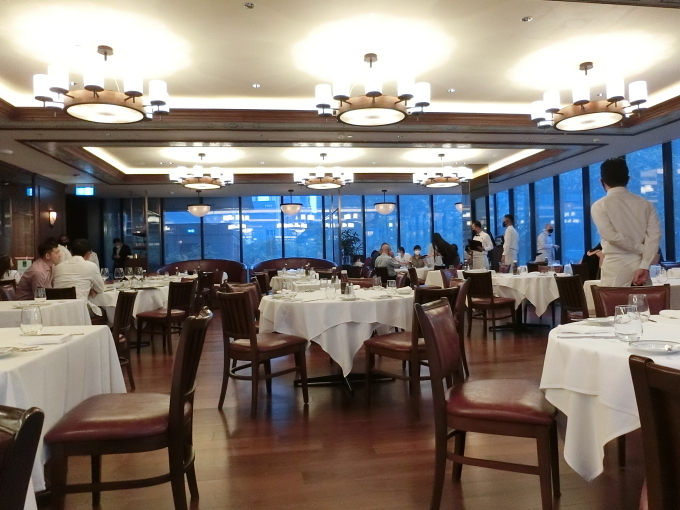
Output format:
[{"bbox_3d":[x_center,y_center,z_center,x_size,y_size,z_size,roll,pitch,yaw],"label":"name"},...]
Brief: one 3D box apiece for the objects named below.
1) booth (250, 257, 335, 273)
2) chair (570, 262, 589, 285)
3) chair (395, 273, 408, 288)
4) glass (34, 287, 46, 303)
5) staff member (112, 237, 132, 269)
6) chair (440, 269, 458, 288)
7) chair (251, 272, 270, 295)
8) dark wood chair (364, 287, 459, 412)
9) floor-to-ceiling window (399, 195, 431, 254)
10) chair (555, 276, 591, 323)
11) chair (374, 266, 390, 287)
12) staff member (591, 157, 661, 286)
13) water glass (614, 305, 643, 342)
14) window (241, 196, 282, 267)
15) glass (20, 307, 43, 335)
[{"bbox_3d":[-1.173,0.662,12.595,2.150,1.140,1.200,-1,-1,-8],"label":"booth"},{"bbox_3d":[4.268,0.616,8.242,0.540,0.880,0.470,-1,-1,-12],"label":"chair"},{"bbox_3d":[0.598,0.694,6.712,0.540,0.880,0.470,-1,-1,-7],"label":"chair"},{"bbox_3d":[-2.641,0.351,4.330,0.088,0.125,0.088,-1,-1,0],"label":"glass"},{"bbox_3d":[-4.889,0.467,11.097,0.480,1.720,0.360,-2,-1,8],"label":"staff member"},{"bbox_3d":[2.018,0.664,7.994,0.545,0.880,0.460,-2,-1,42],"label":"chair"},{"bbox_3d":[-1.428,0.784,9.769,0.460,0.880,0.540,-2,-1,45],"label":"chair"},{"bbox_3d":[0.521,0.660,3.514,0.460,0.880,0.545,-1,-1,-37],"label":"dark wood chair"},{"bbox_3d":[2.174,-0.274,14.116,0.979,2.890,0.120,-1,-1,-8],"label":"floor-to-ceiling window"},{"bbox_3d":[2.501,0.631,4.858,0.550,0.880,0.460,-1,-1,-7],"label":"chair"},{"bbox_3d":[1.069,0.712,10.393,0.545,0.880,0.460,-1,-1,-40],"label":"chair"},{"bbox_3d":[1.923,0.211,3.279,0.500,1.720,0.360,-2,-1,21],"label":"staff member"},{"bbox_3d":[1.005,0.241,1.710,0.098,0.120,0.098,-1,-1,0],"label":"water glass"},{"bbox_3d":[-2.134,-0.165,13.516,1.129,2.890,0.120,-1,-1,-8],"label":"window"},{"bbox_3d":[-1.438,0.307,2.290,0.087,0.125,0.087,-1,-1,0],"label":"glass"}]

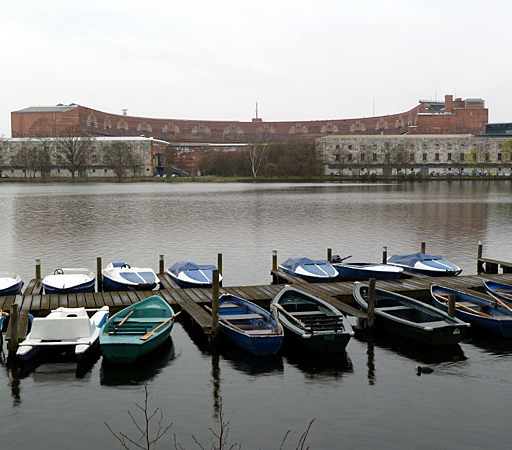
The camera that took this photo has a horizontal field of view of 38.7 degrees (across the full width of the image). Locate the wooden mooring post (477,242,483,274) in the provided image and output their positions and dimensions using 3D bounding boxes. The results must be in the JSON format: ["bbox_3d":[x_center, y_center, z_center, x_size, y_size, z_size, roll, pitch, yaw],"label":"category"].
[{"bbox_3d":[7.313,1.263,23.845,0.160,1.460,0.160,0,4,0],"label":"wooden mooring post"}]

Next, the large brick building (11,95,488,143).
[{"bbox_3d":[-3.356,-52.537,457.392,250.000,42.000,165.000,0,4,0],"label":"large brick building"}]

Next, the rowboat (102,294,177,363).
[{"bbox_3d":[-2.611,2.319,16.491,1.460,0.740,4.100,0,4,3],"label":"rowboat"}]

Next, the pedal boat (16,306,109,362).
[{"bbox_3d":[-4.191,2.289,16.308,1.620,0.840,3.700,-1,4,-6],"label":"pedal boat"}]

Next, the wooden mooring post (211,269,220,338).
[{"bbox_3d":[-0.882,1.807,16.198,0.160,1.650,0.160,0,4,0],"label":"wooden mooring post"}]

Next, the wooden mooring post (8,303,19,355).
[{"bbox_3d":[-5.043,2.180,15.226,0.160,1.080,0.160,0,4,0],"label":"wooden mooring post"}]

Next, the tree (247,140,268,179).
[{"bbox_3d":[0.585,-24.364,270.946,7.927,14.088,7.764,0,4,0],"label":"tree"}]

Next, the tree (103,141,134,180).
[{"bbox_3d":[-51.046,-23.992,270.958,10.088,14.831,9.880,-1,4,-11],"label":"tree"}]

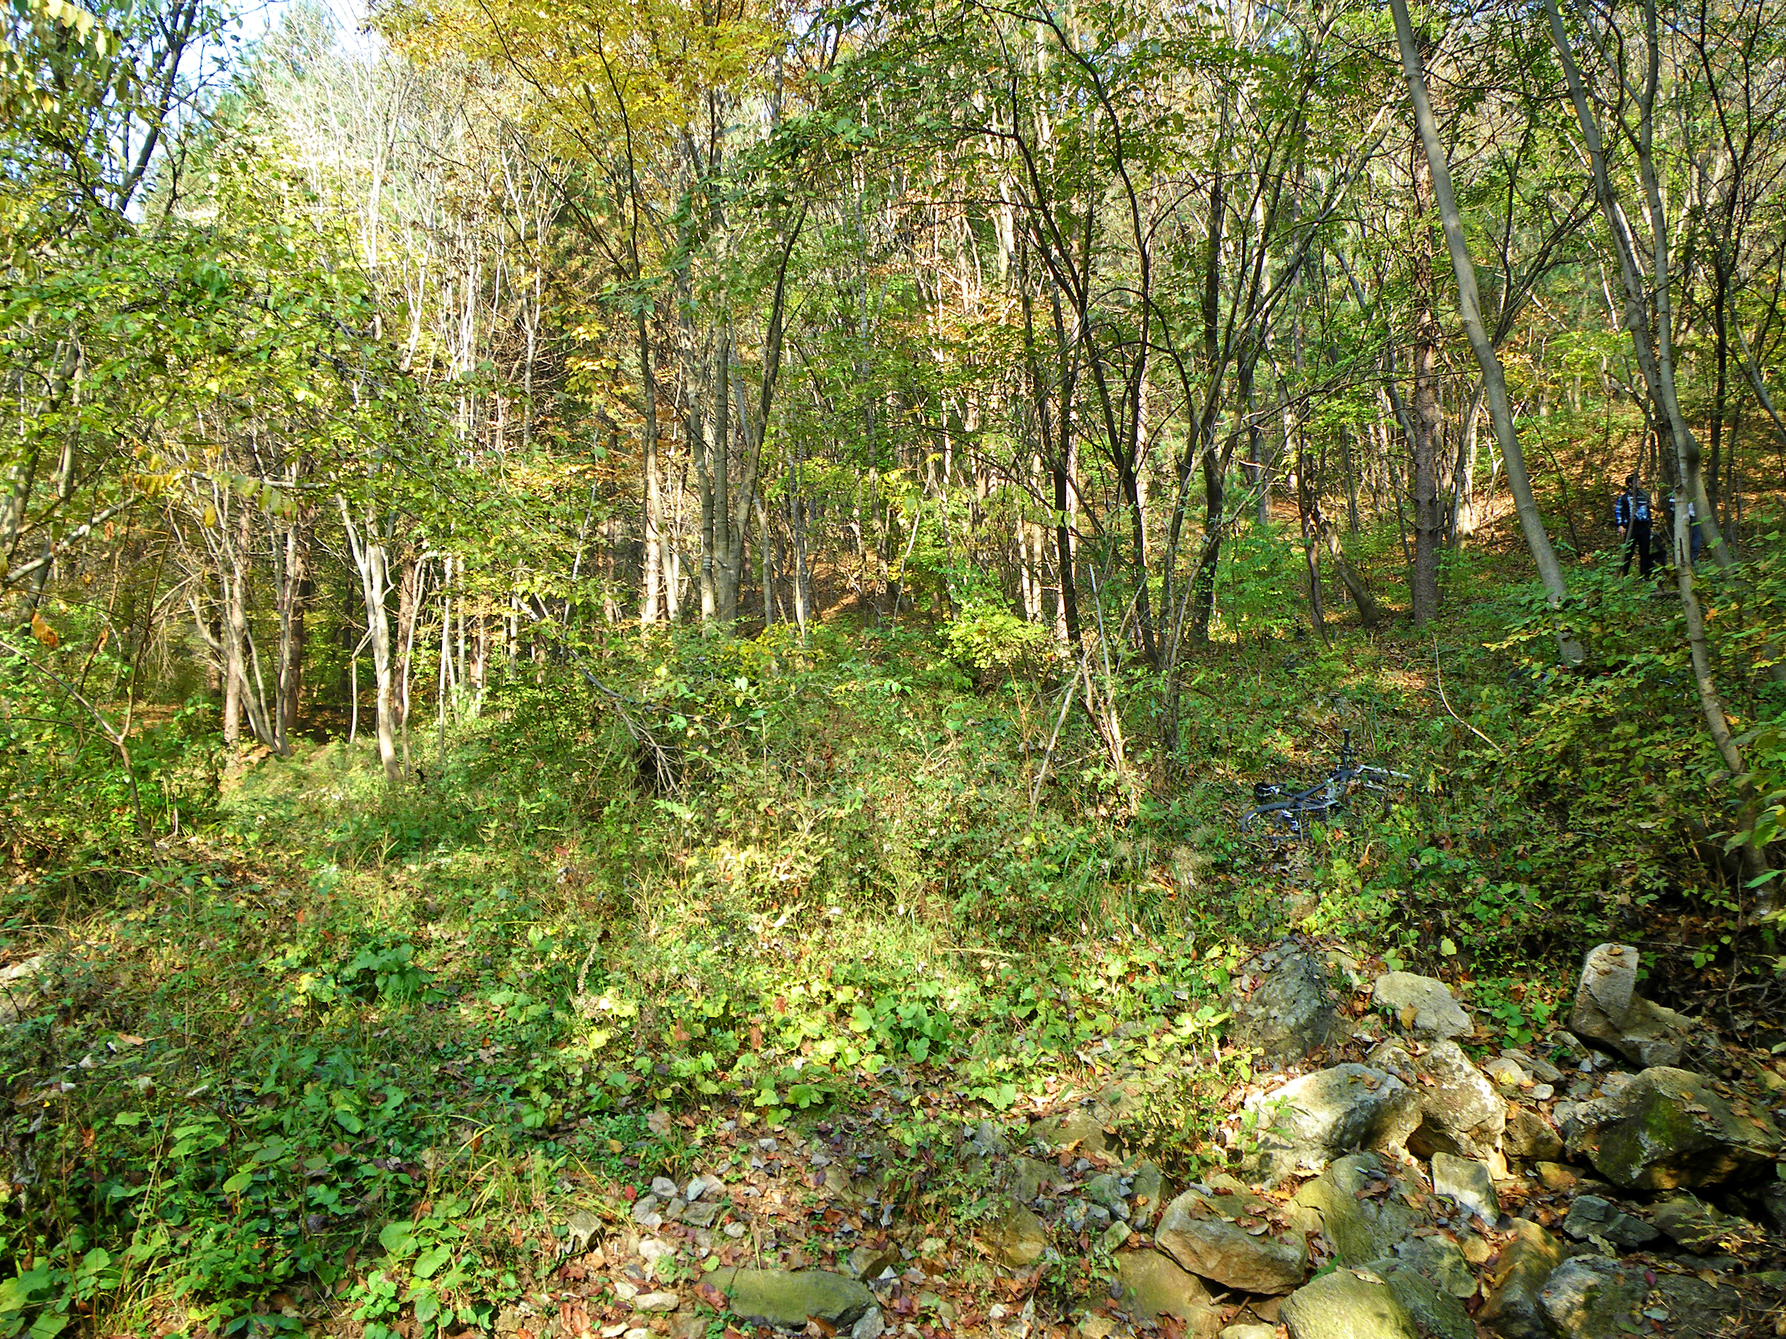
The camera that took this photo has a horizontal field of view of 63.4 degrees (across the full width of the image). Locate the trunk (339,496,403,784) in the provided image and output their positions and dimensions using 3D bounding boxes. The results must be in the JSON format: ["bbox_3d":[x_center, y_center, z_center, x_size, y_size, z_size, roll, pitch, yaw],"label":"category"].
[{"bbox_3d":[-5.057,-0.284,14.000,0.600,2.800,0.450,1,-2,-20],"label":"trunk"}]

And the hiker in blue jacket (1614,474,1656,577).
[{"bbox_3d":[11.949,-2.284,23.300,0.550,1.730,0.380,0,-2,-12],"label":"hiker in blue jacket"}]

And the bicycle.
[{"bbox_3d":[3.313,0.955,10.812,1.700,0.600,1.000,-12,18,-12],"label":"bicycle"}]

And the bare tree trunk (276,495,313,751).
[{"bbox_3d":[-7.044,-0.542,17.000,0.380,2.980,0.360,1,-3,-24],"label":"bare tree trunk"}]

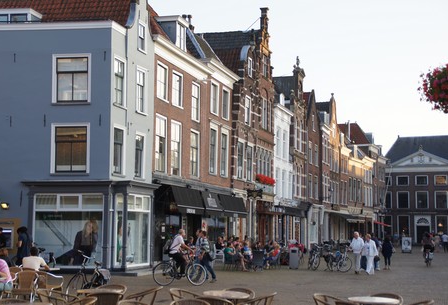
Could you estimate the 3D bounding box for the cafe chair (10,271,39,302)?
[{"bbox_3d":[-4.108,2.870,19.700,0.560,0.780,0.580,-1,-5,18],"label":"cafe chair"}]

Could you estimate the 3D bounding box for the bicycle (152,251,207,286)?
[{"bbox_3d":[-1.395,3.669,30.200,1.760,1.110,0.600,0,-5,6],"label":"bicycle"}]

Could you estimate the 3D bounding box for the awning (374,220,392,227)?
[{"bbox_3d":[17.451,7.825,105.000,1.400,0.650,3.500,-1,-5,17],"label":"awning"}]

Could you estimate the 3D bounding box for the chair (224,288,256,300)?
[{"bbox_3d":[0.220,2.388,14.000,0.560,0.780,0.580,-1,-5,11],"label":"chair"}]

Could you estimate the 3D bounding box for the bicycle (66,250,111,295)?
[{"bbox_3d":[-3.293,3.056,23.300,0.600,1.130,1.780,-3,-6,33],"label":"bicycle"}]

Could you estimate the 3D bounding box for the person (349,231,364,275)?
[{"bbox_3d":[5.540,4.203,40.000,0.620,1.770,0.450,0,-5,6],"label":"person"}]

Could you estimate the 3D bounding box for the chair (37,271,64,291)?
[{"bbox_3d":[-4.122,3.212,22.600,0.580,0.760,0.570,2,-5,-25],"label":"chair"}]

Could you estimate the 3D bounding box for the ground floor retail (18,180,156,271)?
[{"bbox_3d":[-5.701,3.203,40.581,4.500,3.800,3.900,-1,-5,9],"label":"ground floor retail"}]

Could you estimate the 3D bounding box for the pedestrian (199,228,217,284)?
[{"bbox_3d":[-0.576,3.571,32.800,0.680,1.780,0.520,-1,-5,9],"label":"pedestrian"}]

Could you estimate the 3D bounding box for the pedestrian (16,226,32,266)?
[{"bbox_3d":[-7.395,3.707,35.500,0.460,1.800,0.500,-2,-5,21],"label":"pedestrian"}]

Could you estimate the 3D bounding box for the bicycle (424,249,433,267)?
[{"bbox_3d":[10.543,5.380,49.200,0.600,1.080,1.750,-1,-5,16],"label":"bicycle"}]

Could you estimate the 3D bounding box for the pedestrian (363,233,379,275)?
[{"bbox_3d":[5.980,4.162,39.000,0.600,1.680,0.450,-2,-5,22],"label":"pedestrian"}]

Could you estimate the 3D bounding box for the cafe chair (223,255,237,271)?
[{"bbox_3d":[0.291,4.872,42.800,0.620,0.870,0.580,2,-5,-25],"label":"cafe chair"}]

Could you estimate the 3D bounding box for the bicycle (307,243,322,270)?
[{"bbox_3d":[4.266,4.995,45.100,0.600,1.100,1.750,2,-5,-16],"label":"bicycle"}]

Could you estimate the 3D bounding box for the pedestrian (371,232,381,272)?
[{"bbox_3d":[7.093,4.677,45.000,0.500,1.750,0.420,1,-5,-11],"label":"pedestrian"}]

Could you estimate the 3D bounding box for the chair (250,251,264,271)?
[{"bbox_3d":[1.491,4.805,42.200,0.570,0.910,0.620,0,-5,0],"label":"chair"}]

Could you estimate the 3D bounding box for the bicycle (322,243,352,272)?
[{"bbox_3d":[4.983,4.706,42.000,1.750,1.100,0.600,-4,-7,43],"label":"bicycle"}]

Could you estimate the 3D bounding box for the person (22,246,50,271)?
[{"bbox_3d":[-4.978,3.178,25.400,0.620,1.290,0.800,-1,-5,12],"label":"person"}]

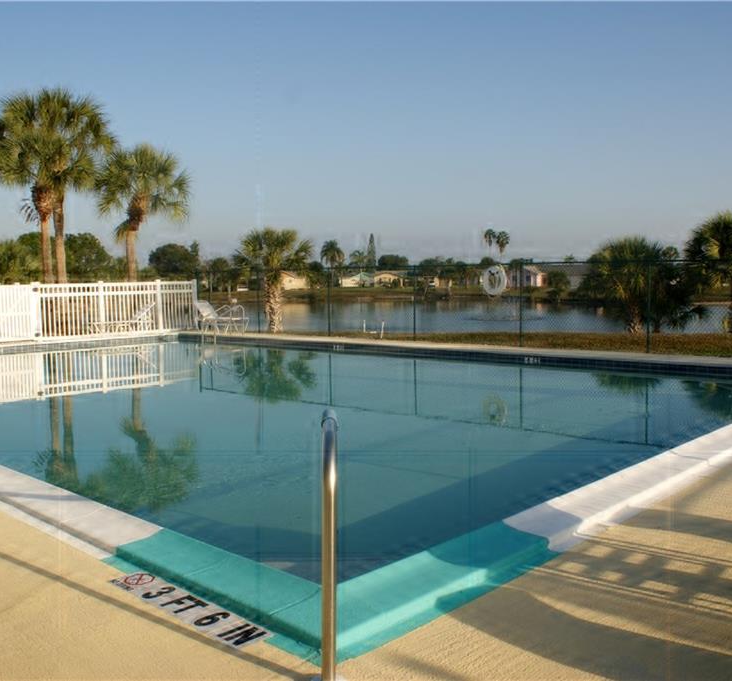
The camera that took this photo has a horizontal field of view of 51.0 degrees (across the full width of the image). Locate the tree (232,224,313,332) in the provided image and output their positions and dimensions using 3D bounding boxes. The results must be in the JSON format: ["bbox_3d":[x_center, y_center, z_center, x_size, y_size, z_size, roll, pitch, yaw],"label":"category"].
[{"bbox_3d":[-4.085,-2.691,34.000,3.470,4.710,3.470,-1,4,-7],"label":"tree"}]

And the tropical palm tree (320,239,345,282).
[{"bbox_3d":[-6.464,-15.432,150.000,4.600,8.970,4.600,-1,4,-2],"label":"tropical palm tree"}]

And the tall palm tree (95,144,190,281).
[{"bbox_3d":[-7.111,-3.276,24.800,3.040,6.070,3.040,-2,4,-16],"label":"tall palm tree"}]

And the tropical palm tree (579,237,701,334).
[{"bbox_3d":[10.316,-2.089,29.000,4.520,3.670,4.070,1,4,20],"label":"tropical palm tree"}]

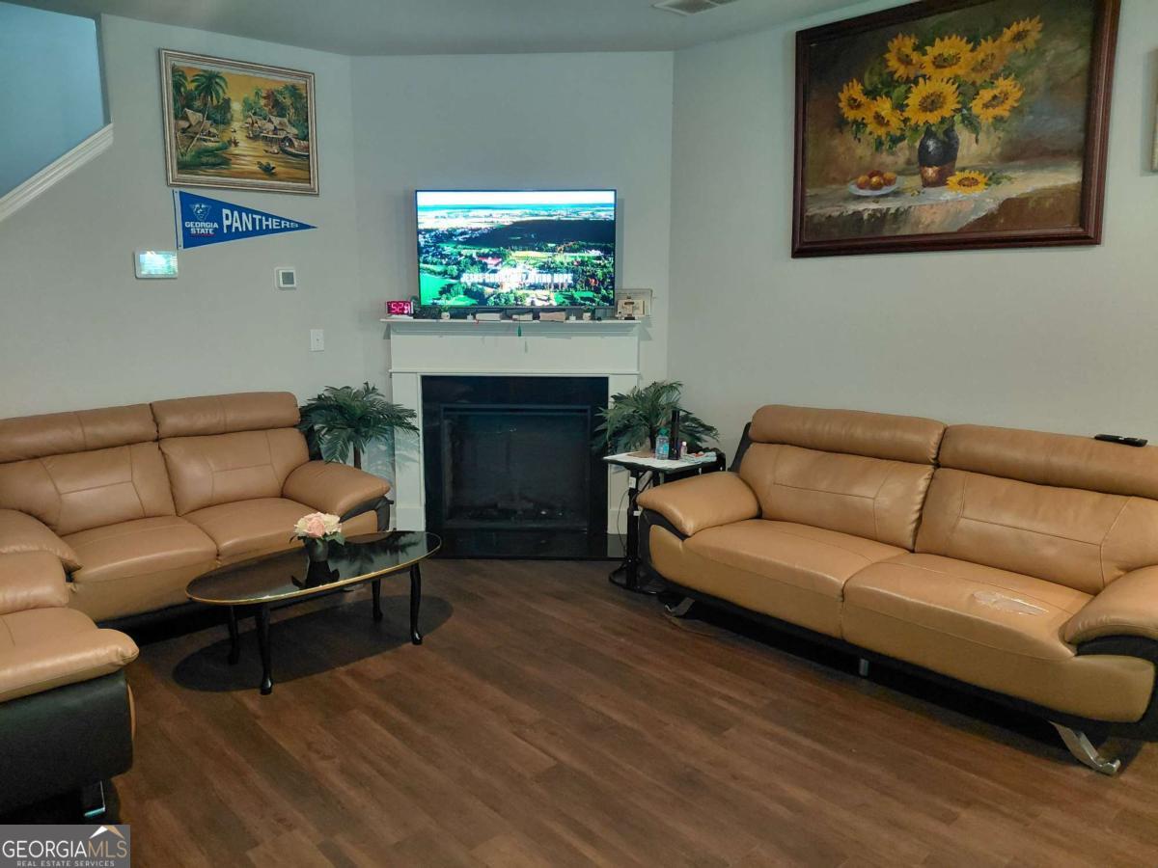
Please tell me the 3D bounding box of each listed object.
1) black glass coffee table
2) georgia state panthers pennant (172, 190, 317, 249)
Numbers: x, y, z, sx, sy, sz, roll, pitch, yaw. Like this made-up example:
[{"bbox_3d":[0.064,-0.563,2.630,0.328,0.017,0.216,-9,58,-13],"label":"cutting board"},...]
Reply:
[{"bbox_3d":[-1.036,0.709,3.425,0.575,0.387,1.140,8,12,42],"label":"black glass coffee table"},{"bbox_3d":[-1.880,-1.198,4.765,0.756,0.312,0.012,-6,10,-34],"label":"georgia state panthers pennant"}]

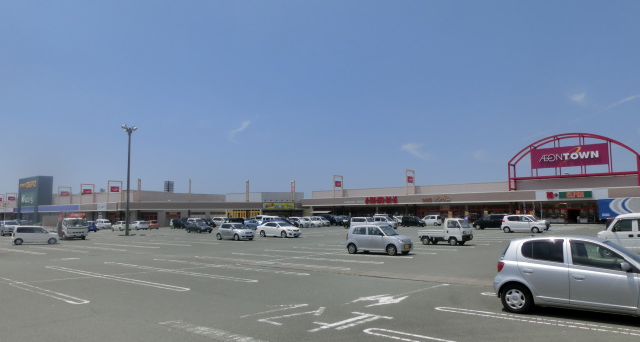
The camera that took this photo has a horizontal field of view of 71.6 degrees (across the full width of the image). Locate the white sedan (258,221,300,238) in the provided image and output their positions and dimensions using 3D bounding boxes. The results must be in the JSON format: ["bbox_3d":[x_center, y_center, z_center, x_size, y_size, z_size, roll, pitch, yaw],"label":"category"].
[{"bbox_3d":[-3.970,5.633,42.739,4.580,1.450,1.740,-5,-7,36],"label":"white sedan"}]

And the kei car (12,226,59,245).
[{"bbox_3d":[-24.569,5.577,38.487,3.395,1.570,1.475,3,-7,-37],"label":"kei car"}]

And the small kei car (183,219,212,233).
[{"bbox_3d":[-13.985,6.462,51.574,3.395,1.500,1.475,-6,-7,43],"label":"small kei car"}]

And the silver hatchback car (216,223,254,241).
[{"bbox_3d":[-7.568,5.434,39.804,3.700,1.510,1.690,-5,-7,38],"label":"silver hatchback car"}]

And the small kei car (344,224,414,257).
[{"bbox_3d":[3.132,3.651,23.555,3.395,1.500,1.475,-5,-7,36],"label":"small kei car"}]

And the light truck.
[{"bbox_3d":[8.232,3.996,29.318,3.295,1.760,1.400,-6,-7,41],"label":"light truck"}]

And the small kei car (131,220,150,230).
[{"bbox_3d":[-27.752,8.219,68.071,3.395,1.530,1.475,-5,-7,39],"label":"small kei car"}]

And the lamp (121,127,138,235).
[{"bbox_3d":[-21.589,1.110,50.174,1.750,12.300,1.700,1,-6,-23],"label":"lamp"}]

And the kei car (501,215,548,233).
[{"bbox_3d":[18.633,4.882,40.807,3.395,1.580,1.475,-4,-6,32],"label":"kei car"}]

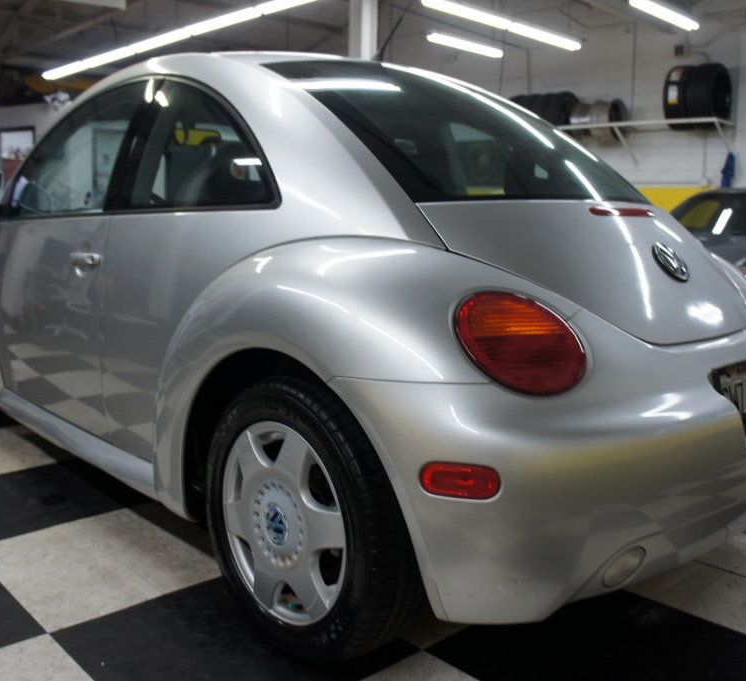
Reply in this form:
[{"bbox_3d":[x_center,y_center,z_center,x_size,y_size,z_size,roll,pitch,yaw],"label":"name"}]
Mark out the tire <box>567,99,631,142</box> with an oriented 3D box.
[{"bbox_3d":[2.932,-2.847,9.932,0.550,0.550,0.580,-8,13,-44],"label":"tire"}]

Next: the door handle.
[{"bbox_3d":[-0.910,-0.250,2.411,0.060,0.055,0.230,-8,13,-42],"label":"door handle"}]

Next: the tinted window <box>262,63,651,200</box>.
[{"bbox_3d":[0.294,-0.623,2.191,1.060,0.150,0.887,-8,42,-42],"label":"tinted window"}]

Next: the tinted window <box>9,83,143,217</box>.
[{"bbox_3d":[-1.099,-0.669,2.786,0.060,0.430,0.950,20,-5,-40],"label":"tinted window"}]

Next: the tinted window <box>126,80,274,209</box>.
[{"bbox_3d":[-0.455,-0.557,2.110,0.720,0.410,0.060,9,-8,42],"label":"tinted window"}]

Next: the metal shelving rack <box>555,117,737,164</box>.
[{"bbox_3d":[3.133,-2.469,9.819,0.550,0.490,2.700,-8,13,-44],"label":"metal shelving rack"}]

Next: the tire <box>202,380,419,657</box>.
[{"bbox_3d":[-0.138,0.377,1.699,0.210,0.625,0.625,-8,13,-42],"label":"tire"}]

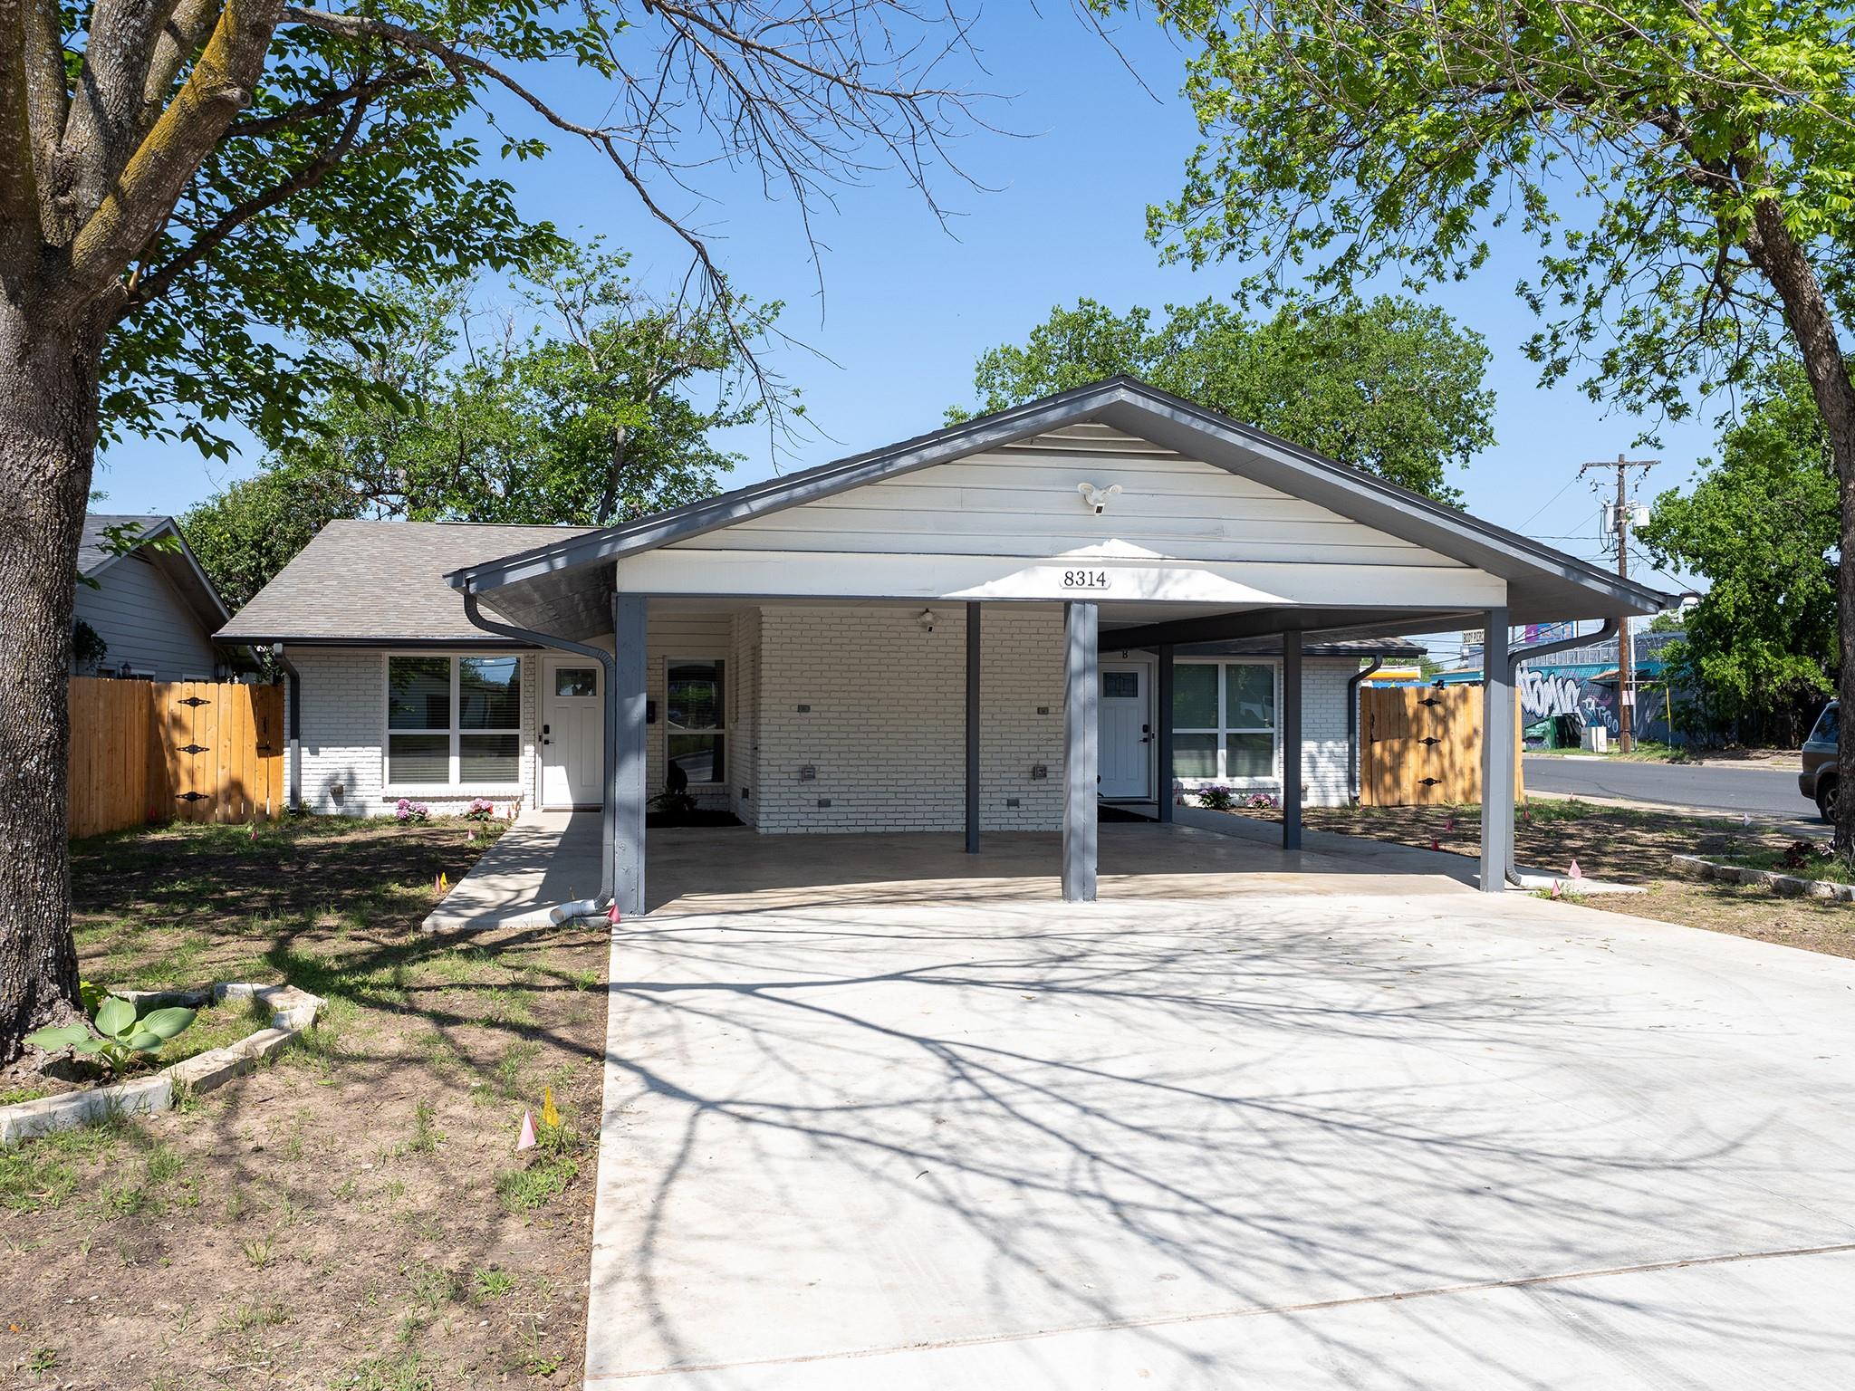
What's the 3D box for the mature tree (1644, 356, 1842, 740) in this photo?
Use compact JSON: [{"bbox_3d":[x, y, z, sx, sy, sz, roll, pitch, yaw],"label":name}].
[{"bbox_3d":[28.321,-4.751,47.936,8.240,13.520,8.000,0,-1,-12],"label":"mature tree"}]

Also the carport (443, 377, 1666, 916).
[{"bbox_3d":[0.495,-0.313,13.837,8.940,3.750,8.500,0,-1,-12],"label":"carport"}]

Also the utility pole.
[{"bbox_3d":[23.831,-3.182,47.951,2.600,10.360,1.000,0,-1,-12],"label":"utility pole"}]

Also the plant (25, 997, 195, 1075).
[{"bbox_3d":[-3.349,1.400,5.721,0.640,0.300,0.520,0,-1,-12],"label":"plant"}]

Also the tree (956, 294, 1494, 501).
[{"bbox_3d":[8.964,-5.083,41.934,16.210,13.990,14.000,0,-1,-12],"label":"tree"}]

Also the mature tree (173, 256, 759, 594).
[{"bbox_3d":[-11.886,-5.023,36.935,15.630,13.700,12.500,0,-1,-12],"label":"mature tree"}]

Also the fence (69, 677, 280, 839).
[{"bbox_3d":[-9.168,0.724,17.022,1.800,1.880,3.050,0,-1,-12],"label":"fence"}]

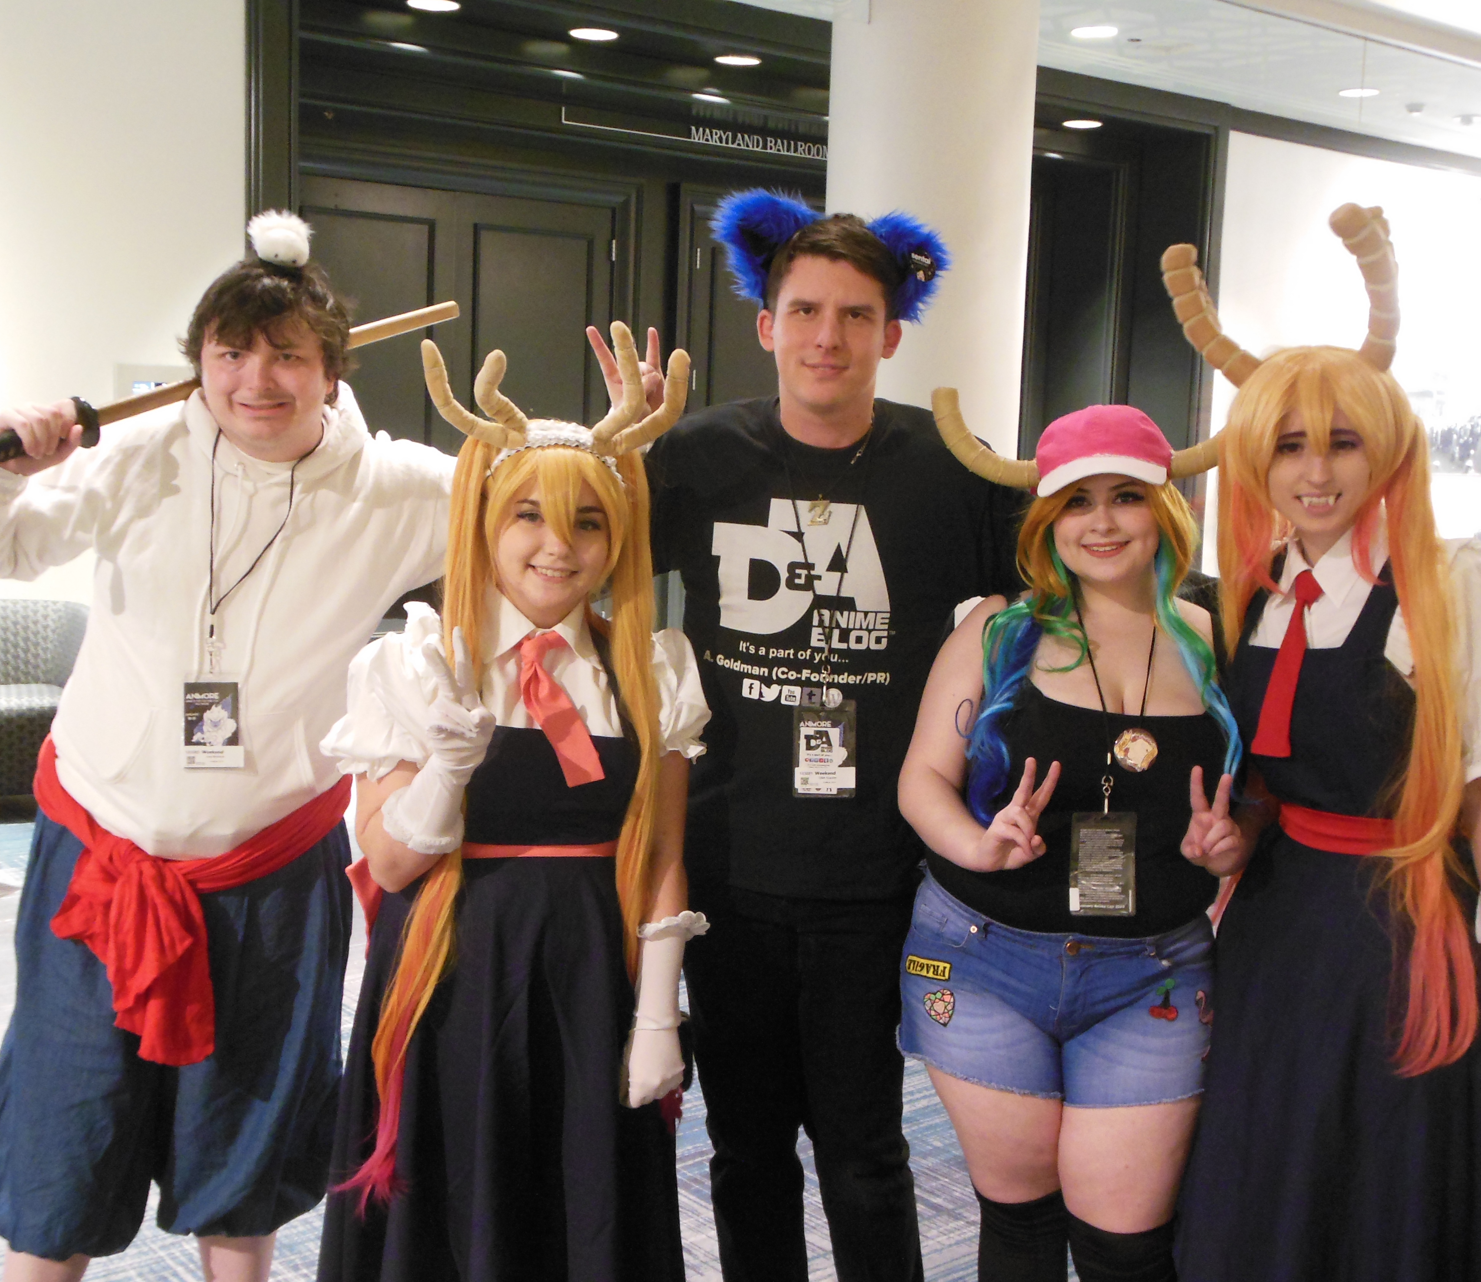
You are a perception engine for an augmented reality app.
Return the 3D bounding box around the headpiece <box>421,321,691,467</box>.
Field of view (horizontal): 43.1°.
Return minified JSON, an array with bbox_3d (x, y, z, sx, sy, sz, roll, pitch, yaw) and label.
[{"bbox_3d":[-0.205,-0.270,2.090,0.290,0.165,0.130,3,8,-12],"label":"headpiece"}]

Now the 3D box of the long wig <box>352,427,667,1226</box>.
[{"bbox_3d":[-0.263,0.185,2.090,0.335,0.850,0.260,1,8,-11],"label":"long wig"}]

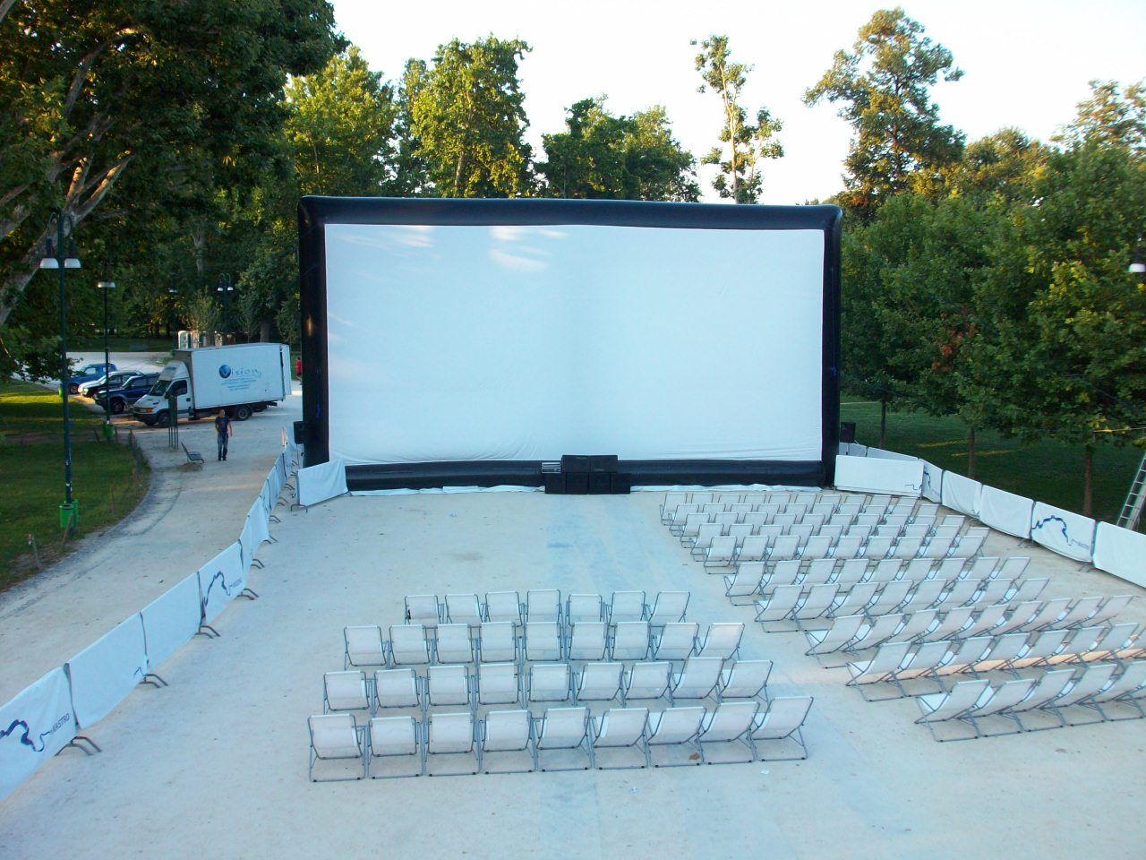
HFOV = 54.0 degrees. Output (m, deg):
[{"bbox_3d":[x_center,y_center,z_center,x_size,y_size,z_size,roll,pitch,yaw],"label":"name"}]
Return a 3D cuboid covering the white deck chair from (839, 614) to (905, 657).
[{"bbox_3d":[4.701,3.177,17.632,0.632,0.821,0.954,-2,7,-19],"label":"white deck chair"}]

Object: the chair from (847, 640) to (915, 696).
[{"bbox_3d":[4.373,3.370,16.110,0.625,0.854,0.890,-2,7,-17],"label":"chair"}]

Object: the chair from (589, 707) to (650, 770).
[{"bbox_3d":[0.525,3.375,12.727,0.600,0.802,0.874,-1,6,-8],"label":"chair"}]

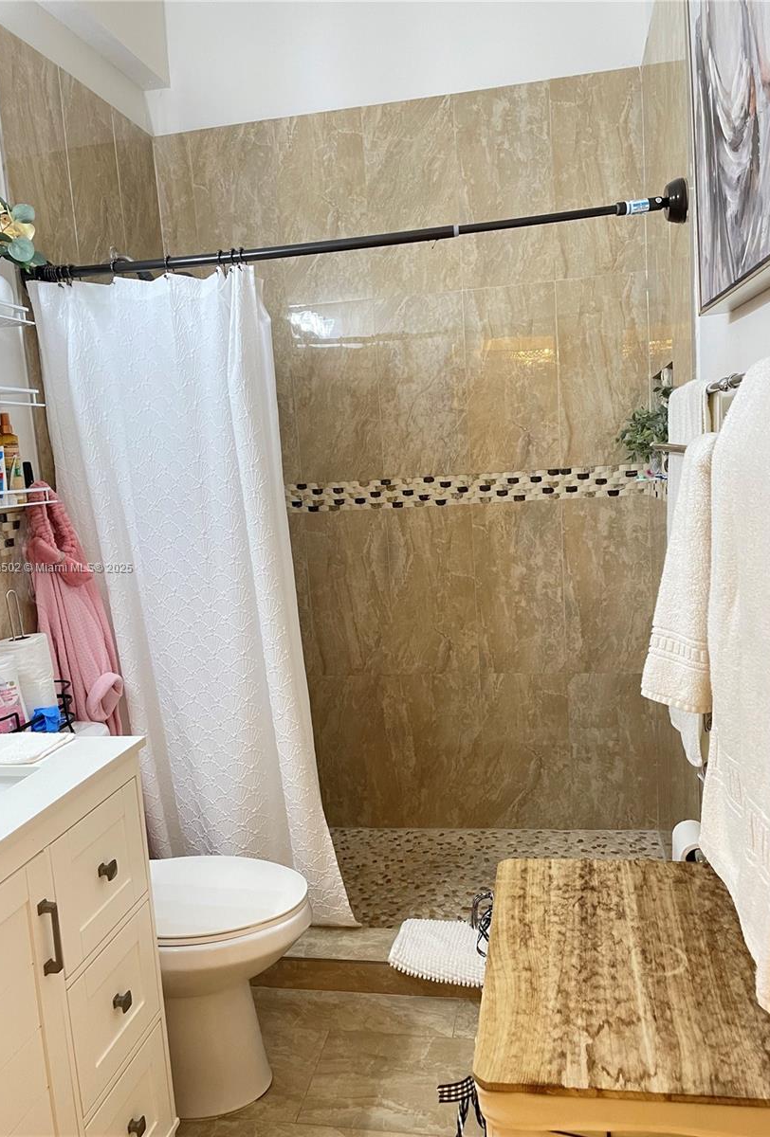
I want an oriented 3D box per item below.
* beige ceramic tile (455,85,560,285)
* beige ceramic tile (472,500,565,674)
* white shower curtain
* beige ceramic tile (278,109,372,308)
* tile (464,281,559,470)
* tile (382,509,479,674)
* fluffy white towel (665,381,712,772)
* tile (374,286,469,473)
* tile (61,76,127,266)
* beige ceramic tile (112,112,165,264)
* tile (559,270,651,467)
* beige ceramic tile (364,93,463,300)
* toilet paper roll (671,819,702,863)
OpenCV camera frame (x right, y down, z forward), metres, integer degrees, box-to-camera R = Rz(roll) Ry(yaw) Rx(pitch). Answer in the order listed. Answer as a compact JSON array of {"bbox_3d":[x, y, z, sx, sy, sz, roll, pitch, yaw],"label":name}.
[{"bbox_3d":[0.391,-1.243,2.790,0.303,0.612,0.010,-2,8,11],"label":"beige ceramic tile"},{"bbox_3d":[0.471,0.071,2.966,0.303,0.605,0.010,-2,8,11],"label":"beige ceramic tile"},{"bbox_3d":[-0.496,0.128,2.346,0.750,1.836,0.150,-2,8,12],"label":"white shower curtain"},{"bbox_3d":[-0.208,-1.221,2.903,0.303,0.612,0.010,-2,8,11],"label":"beige ceramic tile"},{"bbox_3d":[0.427,-0.630,2.860,0.303,0.610,0.012,-2,8,12],"label":"tile"},{"bbox_3d":[0.171,0.082,3.022,0.303,0.603,0.012,-2,8,12],"label":"tile"},{"bbox_3d":[0.597,-0.003,1.695,0.055,0.690,0.360,-2,8,11],"label":"fluffy white towel"},{"bbox_3d":[0.129,-0.624,2.928,0.303,0.608,0.010,-2,8,11],"label":"tile"},{"bbox_3d":[-0.876,-1.131,2.588,0.012,0.608,0.300,-2,8,12],"label":"tile"},{"bbox_3d":[-0.819,-1.175,2.872,0.012,0.608,0.282,-2,8,12],"label":"beige ceramic tile"},{"bbox_3d":[0.719,-0.639,2.800,0.290,0.610,0.012,-2,8,12],"label":"tile"},{"bbox_3d":[0.091,-1.224,2.834,0.303,0.610,0.012,-2,8,12],"label":"beige ceramic tile"},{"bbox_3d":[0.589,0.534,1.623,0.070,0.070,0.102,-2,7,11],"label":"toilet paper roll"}]

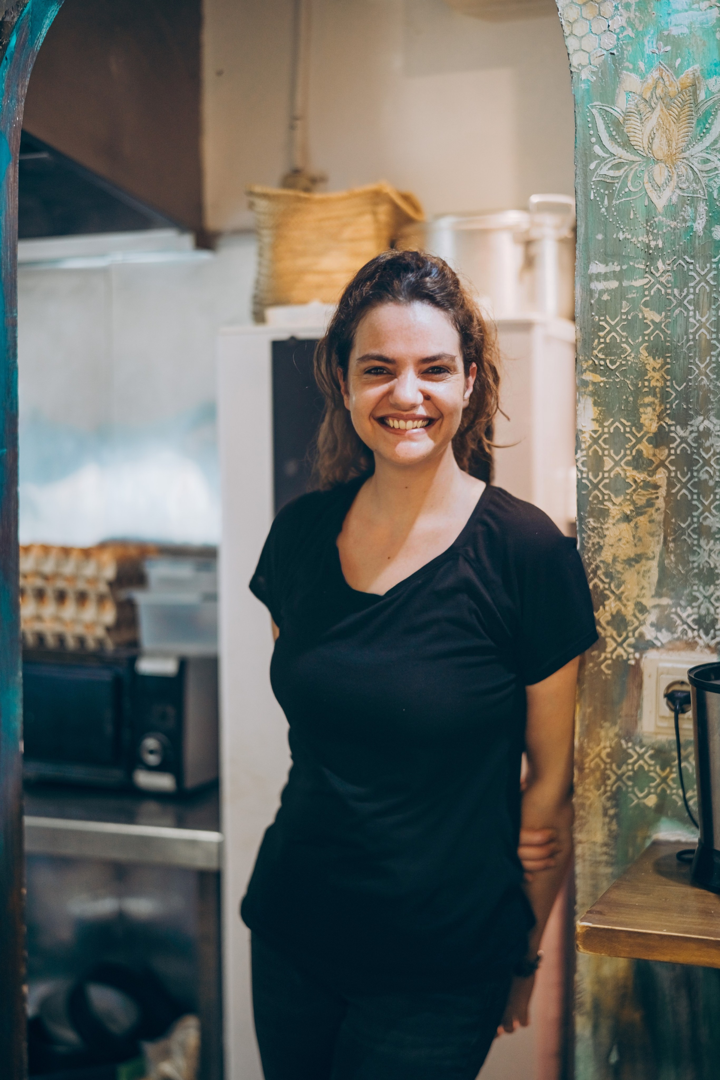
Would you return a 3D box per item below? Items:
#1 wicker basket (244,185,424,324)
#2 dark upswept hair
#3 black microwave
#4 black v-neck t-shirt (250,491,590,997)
[{"bbox_3d":[-0.033,-0.515,2.824,0.280,0.265,0.240,1,3,18],"label":"wicker basket"},{"bbox_3d":[0.054,-0.198,1.760,0.215,0.275,0.225,0,3,1],"label":"dark upswept hair"},{"bbox_3d":[-0.487,0.355,3.173,0.450,0.270,0.350,1,3,24],"label":"black microwave"},{"bbox_3d":[0.070,0.209,1.750,0.400,0.565,0.255,1,3,18],"label":"black v-neck t-shirt"}]

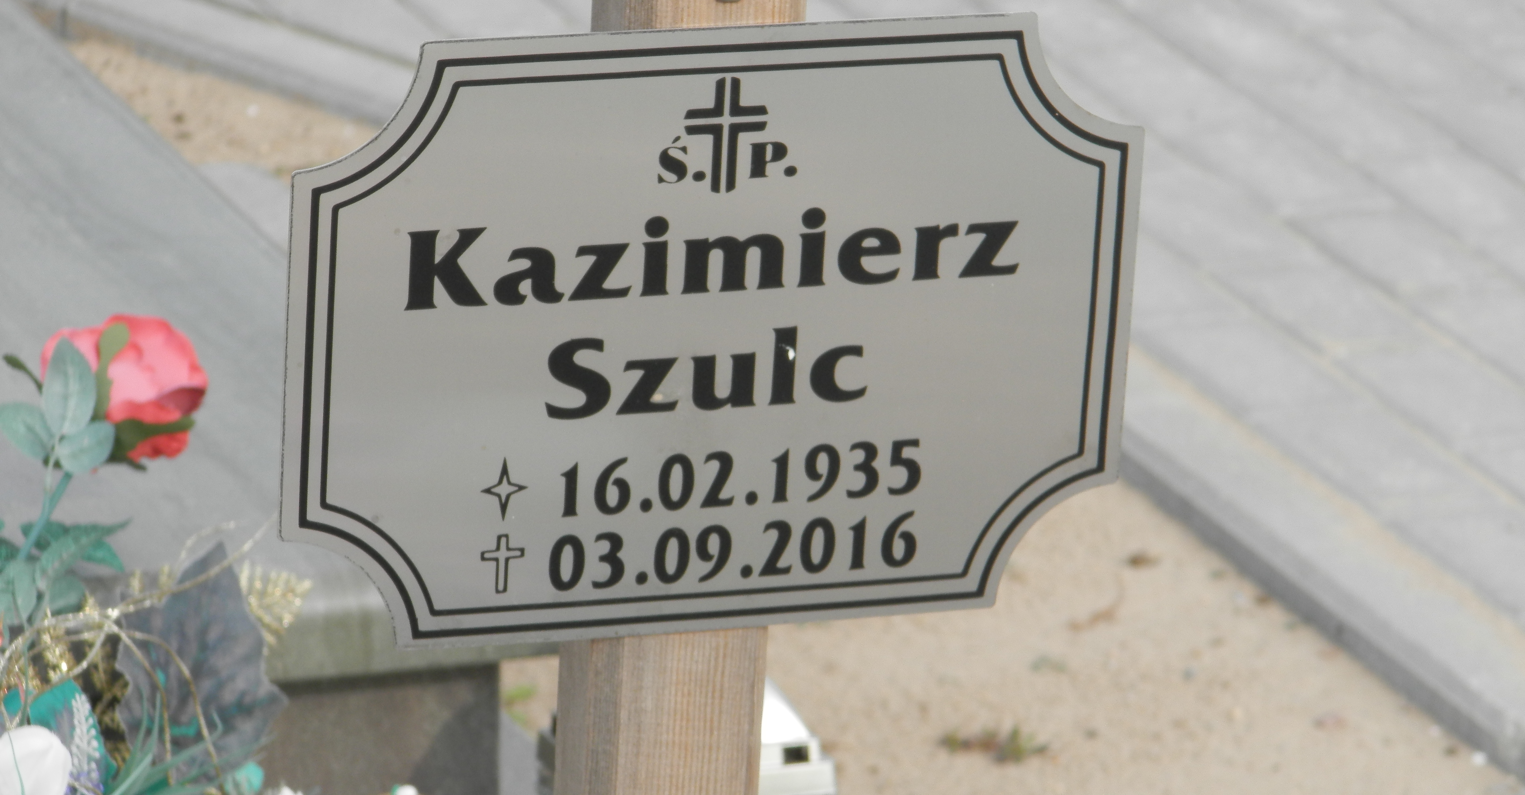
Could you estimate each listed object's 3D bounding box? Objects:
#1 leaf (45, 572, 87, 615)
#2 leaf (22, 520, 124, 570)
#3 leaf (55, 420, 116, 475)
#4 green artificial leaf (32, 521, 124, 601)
[{"bbox_3d":[-0.286,0.081,3.260,0.018,0.024,0.007,38,9,0],"label":"leaf"},{"bbox_3d":[-0.284,0.061,3.270,0.045,0.011,0.026,21,20,6],"label":"leaf"},{"bbox_3d":[-0.277,0.020,3.240,0.027,0.019,0.006,-24,12,-11],"label":"leaf"},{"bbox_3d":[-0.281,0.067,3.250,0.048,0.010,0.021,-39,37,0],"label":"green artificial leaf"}]

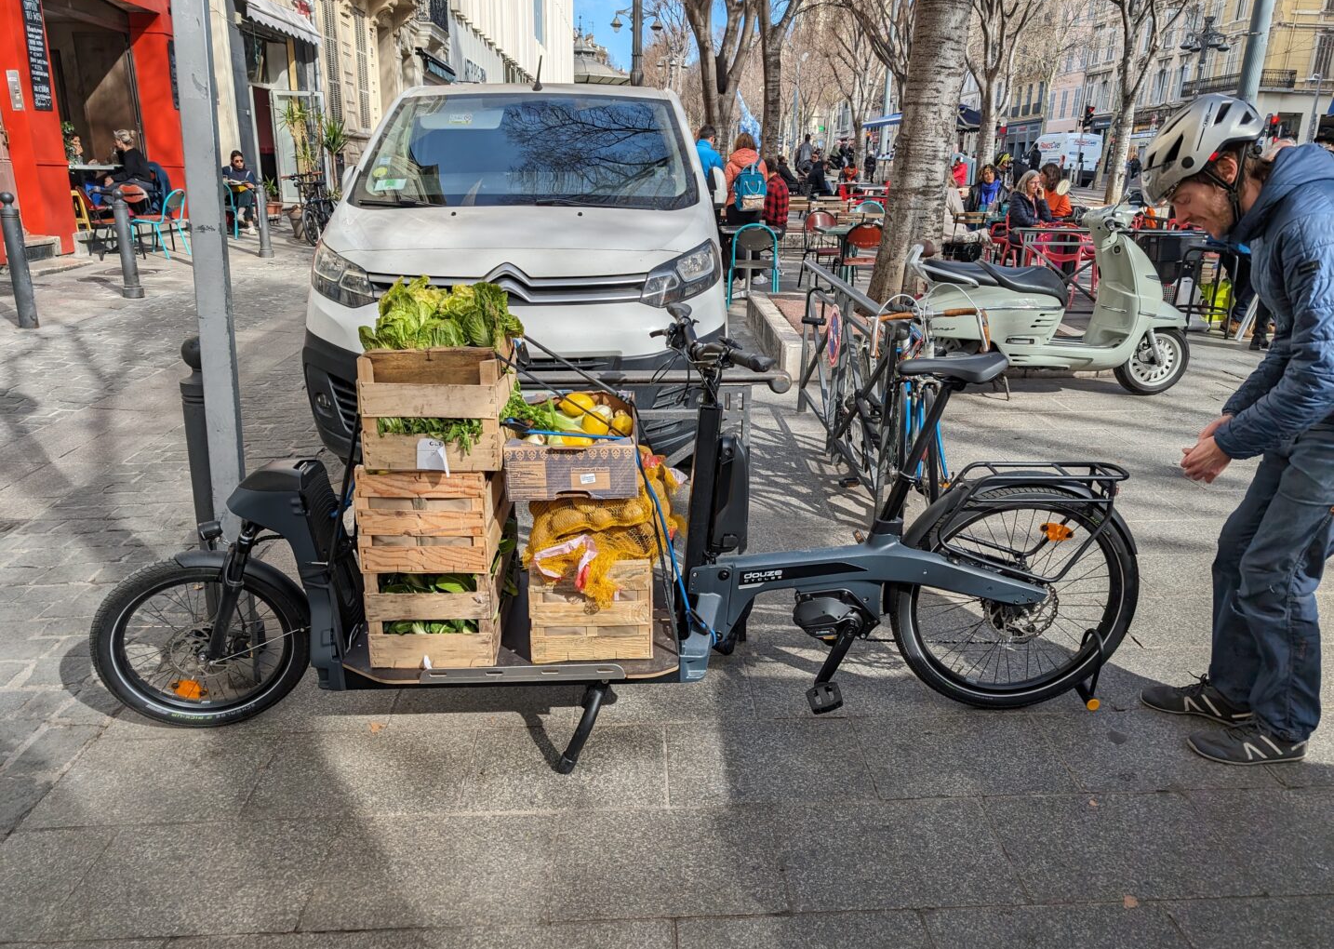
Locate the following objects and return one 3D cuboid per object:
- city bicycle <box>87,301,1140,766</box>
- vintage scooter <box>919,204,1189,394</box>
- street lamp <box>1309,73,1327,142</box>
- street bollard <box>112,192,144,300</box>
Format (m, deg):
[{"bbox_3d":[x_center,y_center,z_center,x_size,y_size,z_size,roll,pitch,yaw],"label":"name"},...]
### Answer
[{"bbox_3d":[-0.092,0.145,2.374,2.767,1.080,0.660,0,17,-4],"label":"city bicycle"},{"bbox_3d":[2.366,-1.079,5.631,1.880,1.200,0.720,0,17,-4],"label":"vintage scooter"},{"bbox_3d":[26.662,-14.173,38.500,0.750,4.800,0.300,1,18,0],"label":"street lamp"},{"bbox_3d":[-4.409,-1.872,7.550,0.155,0.850,0.155,1,18,0],"label":"street bollard"}]

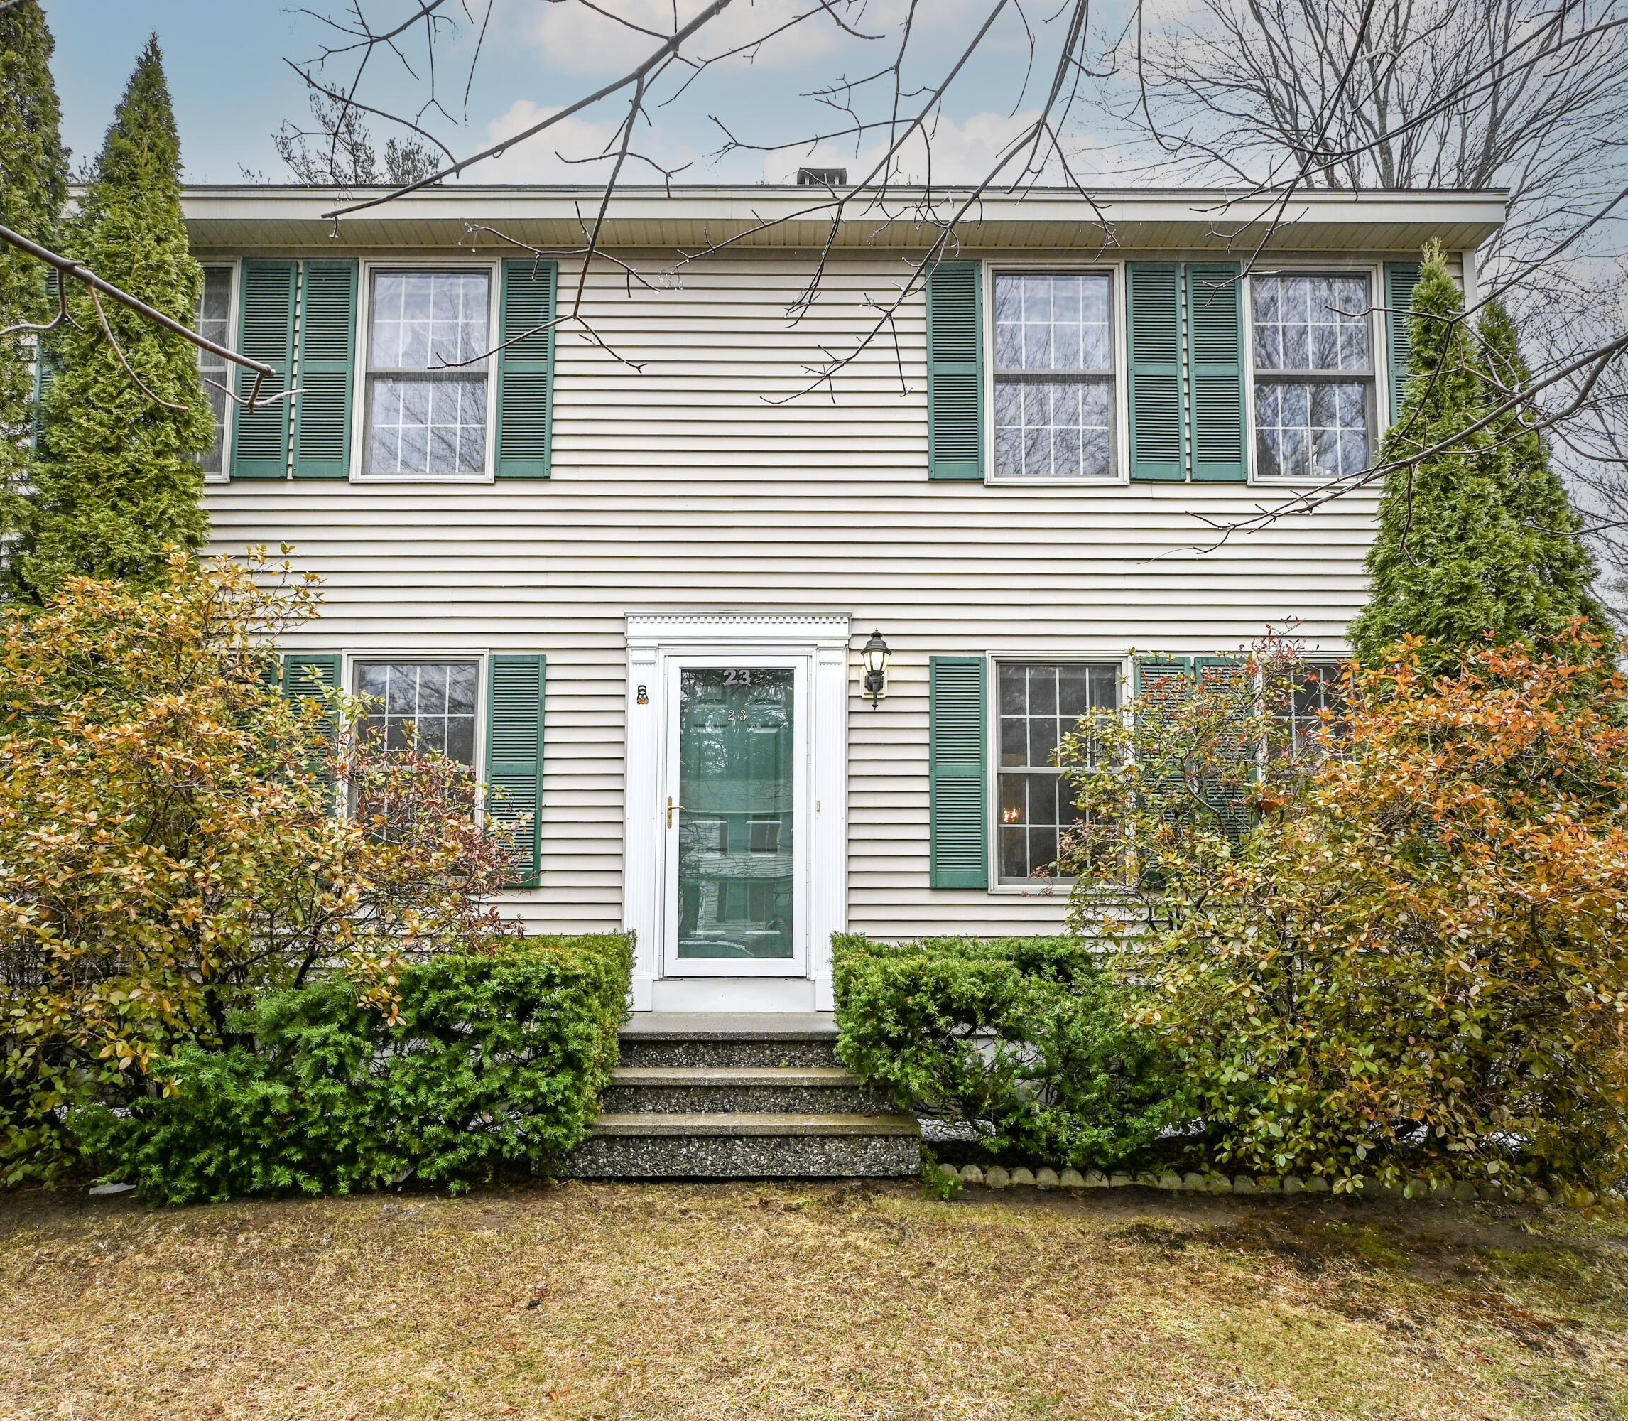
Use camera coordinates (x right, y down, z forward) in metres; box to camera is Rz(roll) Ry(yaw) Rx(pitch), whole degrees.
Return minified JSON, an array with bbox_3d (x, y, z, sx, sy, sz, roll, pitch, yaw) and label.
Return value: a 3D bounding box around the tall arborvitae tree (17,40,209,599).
[{"bbox_3d":[-4.039,-0.845,6.177,1.300,6.490,1.300,0,-5,0],"label":"tall arborvitae tree"}]

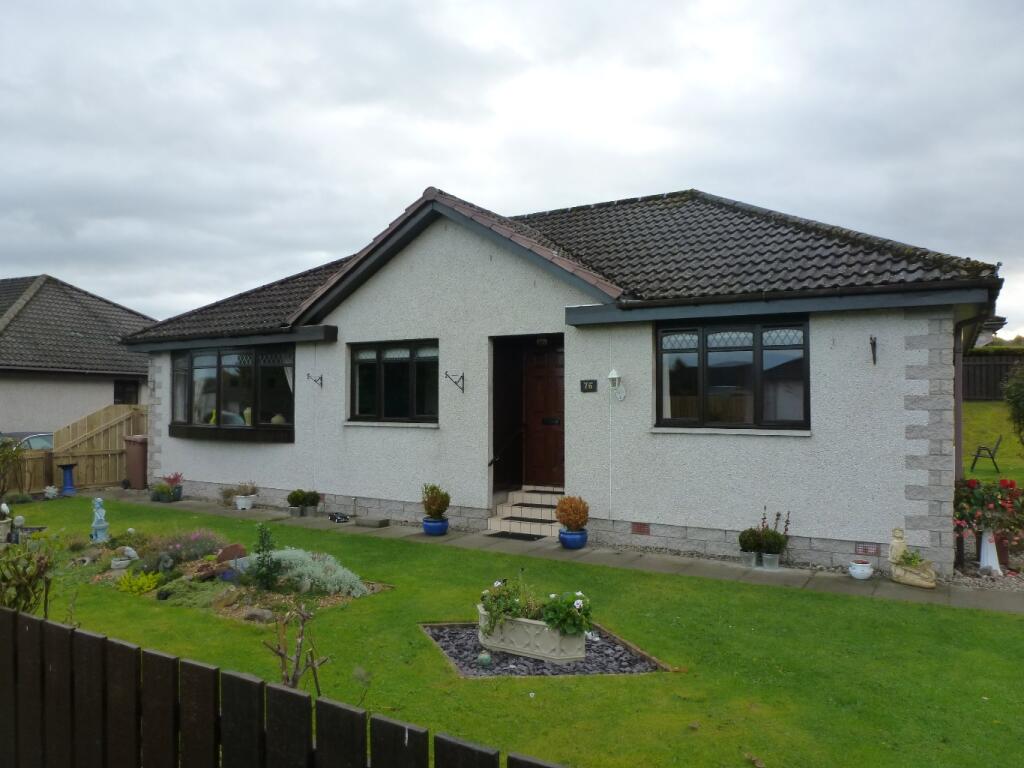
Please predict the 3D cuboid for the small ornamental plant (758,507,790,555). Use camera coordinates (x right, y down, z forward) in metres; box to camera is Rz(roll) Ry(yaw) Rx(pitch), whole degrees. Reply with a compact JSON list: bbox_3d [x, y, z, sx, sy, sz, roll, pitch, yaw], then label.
[{"bbox_3d":[2.781,1.567,7.547,0.320,0.487,0.300,-1,-1,30],"label":"small ornamental plant"}]

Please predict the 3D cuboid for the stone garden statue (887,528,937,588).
[{"bbox_3d":[3.916,1.685,6.944,0.420,0.510,0.260,-1,-2,35],"label":"stone garden statue"}]

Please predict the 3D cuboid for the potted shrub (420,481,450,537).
[{"bbox_3d":[-1.020,1.650,9.466,0.390,0.673,0.390,0,-1,0],"label":"potted shrub"}]

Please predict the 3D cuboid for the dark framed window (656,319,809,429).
[{"bbox_3d":[2.534,-0.091,8.247,1.750,1.230,0.100,-1,-1,30],"label":"dark framed window"}]

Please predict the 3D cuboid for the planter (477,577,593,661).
[{"bbox_3d":[0.167,1.637,4.973,0.780,0.400,0.370,0,-1,29],"label":"planter"}]

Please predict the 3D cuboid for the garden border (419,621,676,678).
[{"bbox_3d":[0.166,1.862,4.989,1.662,0.080,1.139,0,-1,-5],"label":"garden border"}]

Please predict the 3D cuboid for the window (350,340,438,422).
[{"bbox_3d":[-1.725,-0.031,10.544,1.660,1.185,0.100,0,-1,29],"label":"window"}]

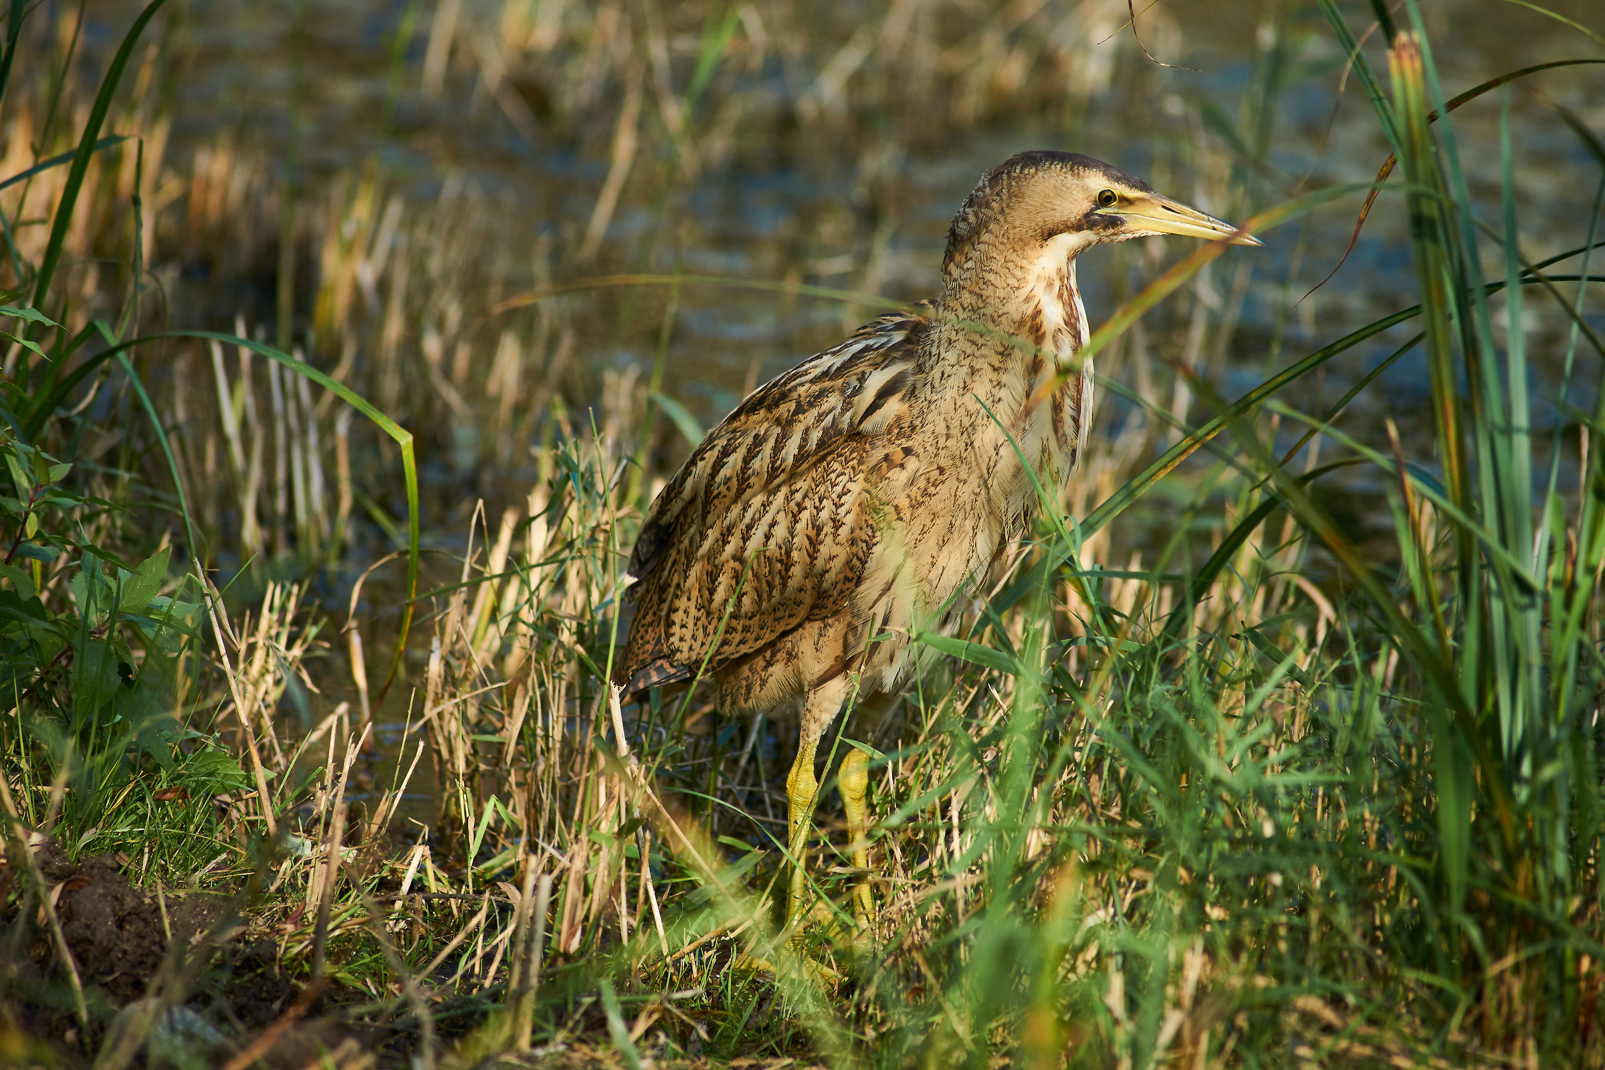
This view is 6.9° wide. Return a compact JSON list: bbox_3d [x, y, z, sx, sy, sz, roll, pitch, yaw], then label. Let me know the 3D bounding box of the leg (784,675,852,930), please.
[{"bbox_3d":[0.010,0.165,8.200,0.042,0.160,0.026,4,8,27],"label":"leg"}]

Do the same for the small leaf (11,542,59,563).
[{"bbox_3d":[-0.482,0.011,8.400,0.030,0.013,0.022,0,7,0],"label":"small leaf"}]

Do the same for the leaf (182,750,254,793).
[{"bbox_3d":[-0.367,0.148,8.400,0.044,0.024,0.030,0,7,0],"label":"leaf"}]

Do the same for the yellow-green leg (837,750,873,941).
[{"bbox_3d":[0.033,0.191,8.260,0.026,0.120,0.020,4,8,27],"label":"yellow-green leg"}]

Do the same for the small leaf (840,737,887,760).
[{"bbox_3d":[0.037,0.130,8.130,0.030,0.007,0.010,25,0,0],"label":"small leaf"}]

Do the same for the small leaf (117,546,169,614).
[{"bbox_3d":[-0.412,0.028,8.350,0.026,0.052,0.015,34,0,0],"label":"small leaf"}]

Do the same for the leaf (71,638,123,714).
[{"bbox_3d":[-0.437,0.088,8.300,0.030,0.050,0.016,9,0,0],"label":"leaf"}]

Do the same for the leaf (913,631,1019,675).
[{"bbox_3d":[0.099,0.071,8.100,0.066,0.014,0.018,16,0,0],"label":"leaf"}]

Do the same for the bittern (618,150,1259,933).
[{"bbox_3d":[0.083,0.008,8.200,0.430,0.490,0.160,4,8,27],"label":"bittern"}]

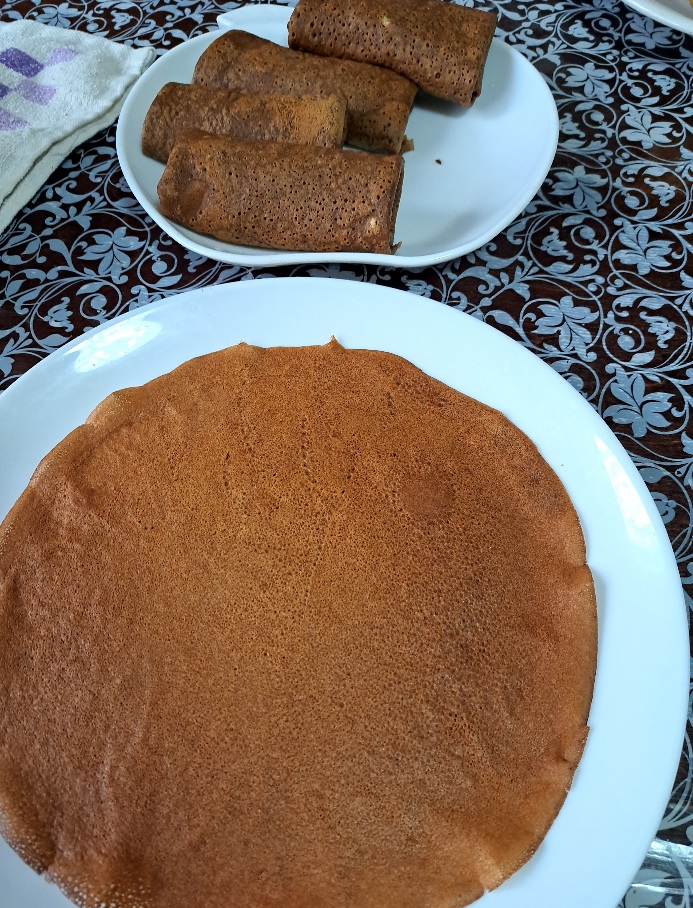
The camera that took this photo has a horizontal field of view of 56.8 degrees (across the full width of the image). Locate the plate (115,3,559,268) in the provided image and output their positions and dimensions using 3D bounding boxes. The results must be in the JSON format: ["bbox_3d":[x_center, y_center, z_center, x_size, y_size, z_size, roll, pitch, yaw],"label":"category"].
[{"bbox_3d":[-0.005,-0.176,0.351,0.234,0.022,0.211,-1,63,1],"label":"plate"}]

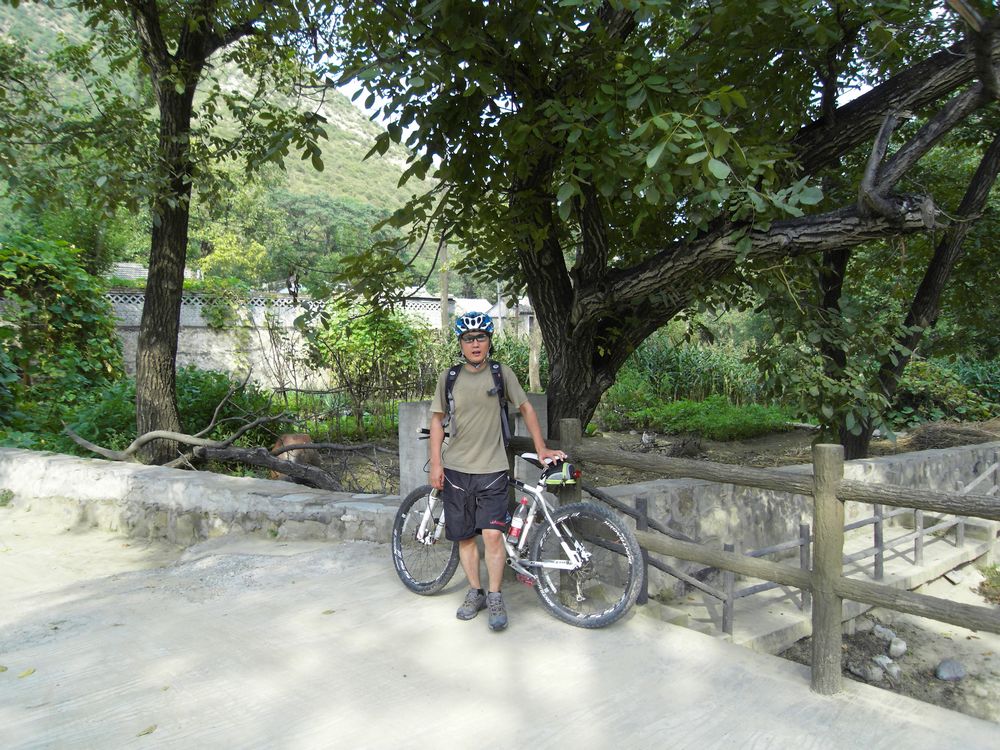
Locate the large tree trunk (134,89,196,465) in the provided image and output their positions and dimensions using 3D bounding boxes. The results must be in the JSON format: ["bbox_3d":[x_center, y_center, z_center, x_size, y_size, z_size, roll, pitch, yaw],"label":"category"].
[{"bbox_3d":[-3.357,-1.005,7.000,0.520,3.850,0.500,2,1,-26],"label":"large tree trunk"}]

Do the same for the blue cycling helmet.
[{"bbox_3d":[-0.150,-0.296,4.070,0.220,0.160,0.280,0,1,-2],"label":"blue cycling helmet"}]

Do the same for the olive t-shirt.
[{"bbox_3d":[-0.126,0.254,4.050,0.560,0.640,0.280,0,1,0],"label":"olive t-shirt"}]

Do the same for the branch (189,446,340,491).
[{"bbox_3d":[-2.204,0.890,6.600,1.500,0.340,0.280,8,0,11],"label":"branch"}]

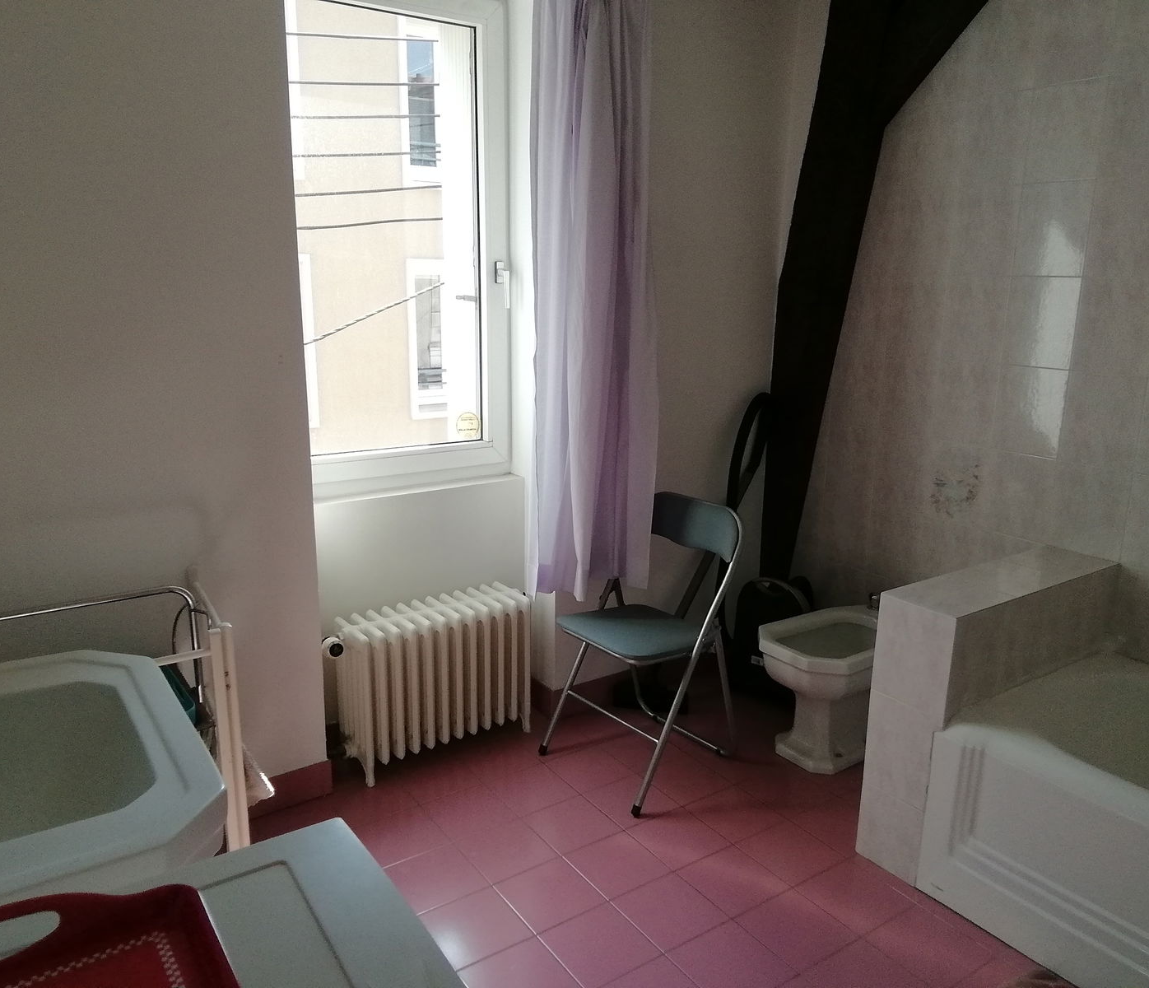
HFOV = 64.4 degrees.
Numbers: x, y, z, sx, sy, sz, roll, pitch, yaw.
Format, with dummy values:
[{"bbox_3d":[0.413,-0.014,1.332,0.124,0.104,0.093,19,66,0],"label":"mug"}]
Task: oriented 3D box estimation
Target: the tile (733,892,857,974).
[{"bbox_3d":[0.497,0.981,2.057,0.198,0.010,0.198,-8,17,-34],"label":"tile"}]

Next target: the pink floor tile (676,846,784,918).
[{"bbox_3d":[0.384,0.939,2.216,0.198,0.010,0.198,-8,17,-34],"label":"pink floor tile"}]

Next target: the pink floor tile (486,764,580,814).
[{"bbox_3d":[-0.121,0.838,2.583,0.198,0.010,0.198,-8,17,-34],"label":"pink floor tile"}]

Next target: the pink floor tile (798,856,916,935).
[{"bbox_3d":[0.664,0.957,2.168,0.198,0.010,0.198,-9,17,-33],"label":"pink floor tile"}]

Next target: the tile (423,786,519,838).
[{"bbox_3d":[-0.286,0.862,2.472,0.198,0.010,0.198,-8,17,-34],"label":"tile"}]

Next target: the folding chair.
[{"bbox_3d":[0.206,0.418,2.656,0.460,0.790,0.440,-10,18,-38],"label":"folding chair"}]

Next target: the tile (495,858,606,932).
[{"bbox_3d":[-0.059,0.946,2.153,0.198,0.010,0.198,-8,17,-34],"label":"tile"}]

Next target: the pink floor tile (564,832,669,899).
[{"bbox_3d":[0.106,0.921,2.264,0.198,0.010,0.198,-8,17,-34],"label":"pink floor tile"}]

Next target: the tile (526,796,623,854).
[{"bbox_3d":[-0.008,0.880,2.424,0.198,0.010,0.198,-8,17,-34],"label":"tile"}]

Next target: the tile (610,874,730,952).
[{"bbox_3d":[0.221,0.965,2.109,0.198,0.010,0.198,-9,17,-33],"label":"tile"}]

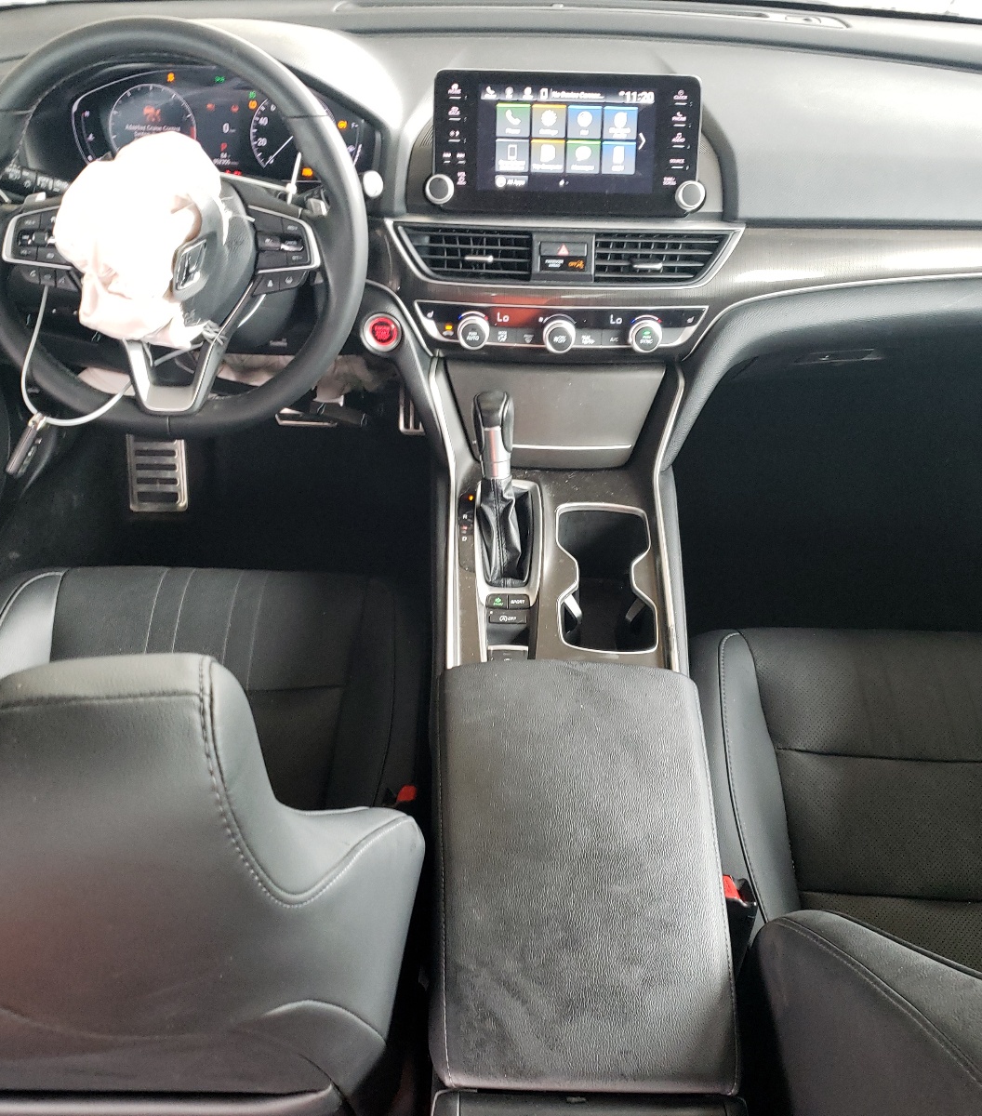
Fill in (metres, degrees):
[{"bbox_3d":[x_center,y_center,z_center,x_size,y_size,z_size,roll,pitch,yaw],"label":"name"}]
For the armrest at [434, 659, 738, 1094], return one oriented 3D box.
[{"bbox_3d":[0.059,0.218,0.808,0.208,0.055,0.315,1,45,0],"label":"armrest"}]

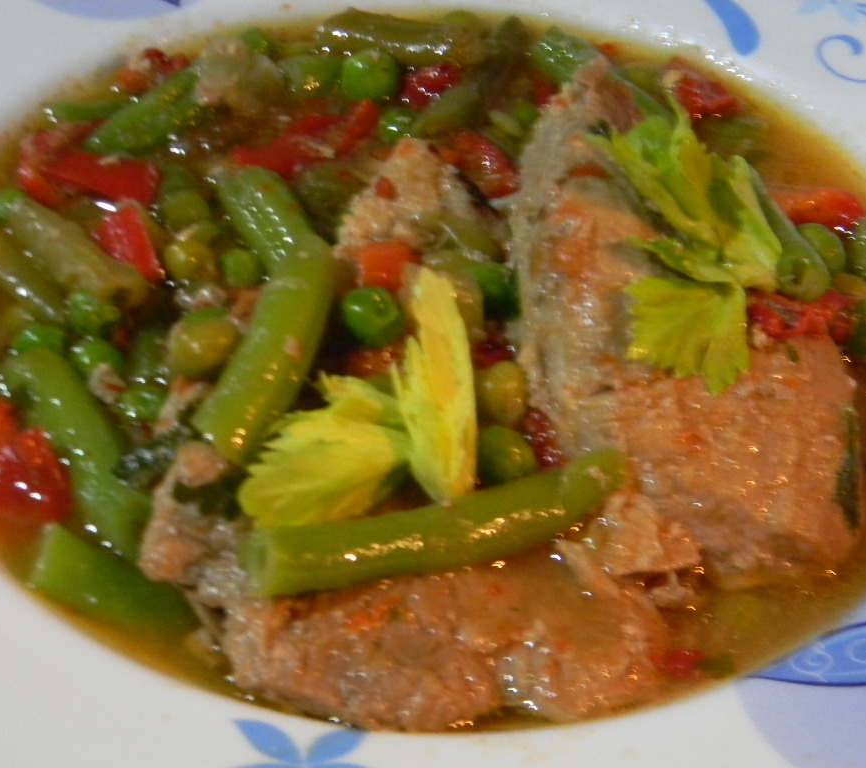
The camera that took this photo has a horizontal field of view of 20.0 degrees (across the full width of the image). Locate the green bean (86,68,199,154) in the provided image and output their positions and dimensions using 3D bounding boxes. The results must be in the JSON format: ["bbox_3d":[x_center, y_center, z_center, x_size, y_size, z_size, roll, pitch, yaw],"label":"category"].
[{"bbox_3d":[-0.047,-0.044,0.396,0.007,0.007,0.022,26,48,23],"label":"green bean"}]

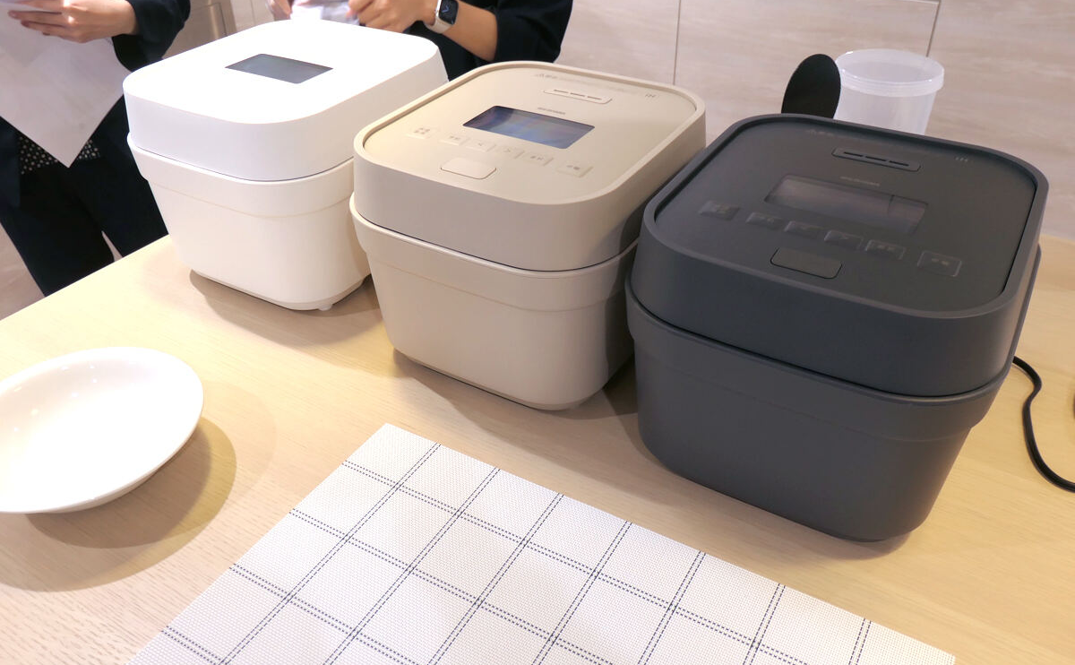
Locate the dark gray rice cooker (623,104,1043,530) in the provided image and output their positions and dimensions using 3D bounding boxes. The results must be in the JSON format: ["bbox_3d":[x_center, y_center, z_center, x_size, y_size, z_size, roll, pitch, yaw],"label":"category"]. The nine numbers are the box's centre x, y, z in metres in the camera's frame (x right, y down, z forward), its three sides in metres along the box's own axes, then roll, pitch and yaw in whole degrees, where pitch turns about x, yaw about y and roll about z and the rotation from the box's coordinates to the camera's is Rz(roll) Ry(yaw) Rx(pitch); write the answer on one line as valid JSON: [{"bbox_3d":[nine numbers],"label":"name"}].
[{"bbox_3d":[0.213,-0.013,0.549,0.260,0.208,0.284,19,41,25],"label":"dark gray rice cooker"}]

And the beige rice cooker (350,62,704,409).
[{"bbox_3d":[-0.001,-0.093,0.659,0.260,0.208,0.284,20,41,26],"label":"beige rice cooker"}]

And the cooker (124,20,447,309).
[{"bbox_3d":[-0.251,-0.183,0.782,0.260,0.208,0.284,19,41,24],"label":"cooker"}]

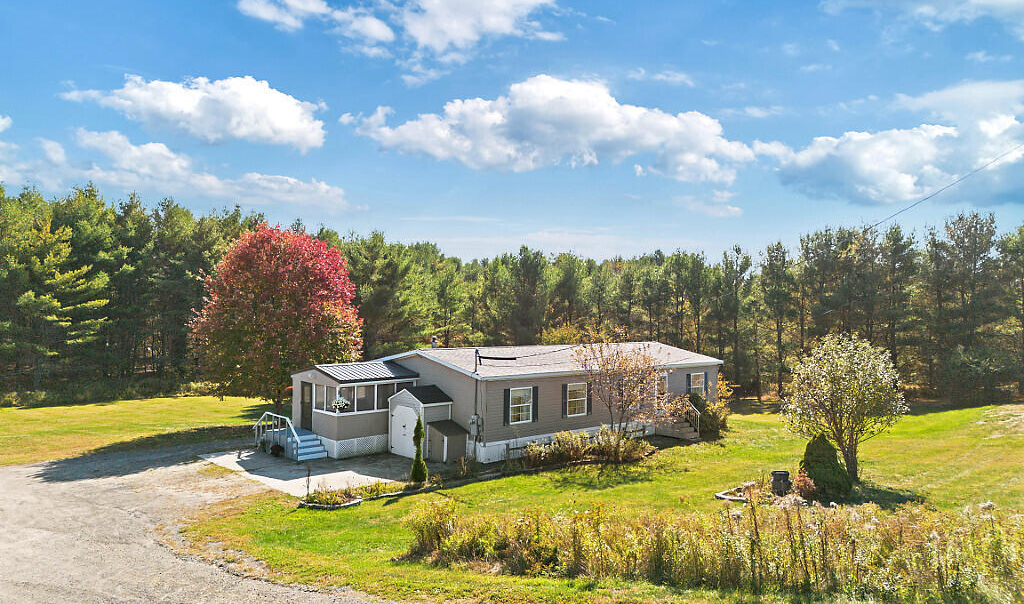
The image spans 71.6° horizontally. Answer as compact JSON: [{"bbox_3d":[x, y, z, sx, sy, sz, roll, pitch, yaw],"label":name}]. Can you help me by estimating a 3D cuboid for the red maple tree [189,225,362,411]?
[{"bbox_3d":[-12.558,1.081,37.835,9.100,10.400,9.000,0,-1,0],"label":"red maple tree"}]

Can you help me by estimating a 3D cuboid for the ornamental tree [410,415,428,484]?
[{"bbox_3d":[-3.010,4.799,23.129,0.580,2.200,0.570,0,-1,0],"label":"ornamental tree"}]

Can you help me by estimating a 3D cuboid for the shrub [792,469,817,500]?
[{"bbox_3d":[8.651,5.394,21.012,0.680,0.900,0.650,0,-1,0],"label":"shrub"}]

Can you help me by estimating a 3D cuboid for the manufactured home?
[{"bbox_3d":[0.128,4.099,32.709,20.000,4.100,9.400,1,-2,-39],"label":"manufactured home"}]

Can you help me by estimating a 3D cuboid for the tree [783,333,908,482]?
[{"bbox_3d":[10.944,3.455,23.364,4.100,4.900,4.000,0,-1,0],"label":"tree"}]

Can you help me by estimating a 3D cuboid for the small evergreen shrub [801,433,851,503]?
[{"bbox_3d":[9.421,4.825,21.227,1.500,2.050,1.450,0,-1,0],"label":"small evergreen shrub"}]

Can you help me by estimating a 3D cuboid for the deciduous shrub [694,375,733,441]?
[{"bbox_3d":[9.263,4.752,32.836,1.850,2.800,1.800,0,-1,0],"label":"deciduous shrub"}]

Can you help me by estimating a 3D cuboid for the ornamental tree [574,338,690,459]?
[{"bbox_3d":[4.780,3.713,28.461,4.600,4.650,4.200,0,-1,0],"label":"ornamental tree"}]

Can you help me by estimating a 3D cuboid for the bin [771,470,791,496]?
[{"bbox_3d":[8.055,5.462,21.310,0.570,0.780,0.570,0,-1,0],"label":"bin"}]

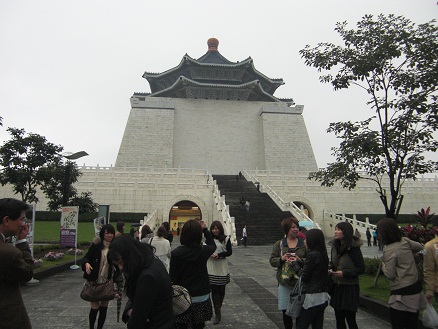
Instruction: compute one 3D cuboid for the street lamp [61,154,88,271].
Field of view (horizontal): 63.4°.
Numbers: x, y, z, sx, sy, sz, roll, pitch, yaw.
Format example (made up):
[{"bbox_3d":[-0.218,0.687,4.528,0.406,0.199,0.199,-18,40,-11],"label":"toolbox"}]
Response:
[{"bbox_3d":[-5.840,1.724,14.213,0.900,4.593,0.600,1,-10,-4],"label":"street lamp"}]

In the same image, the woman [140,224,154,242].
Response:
[{"bbox_3d":[-1.617,2.125,7.744,0.460,1.562,0.340,-5,-12,29],"label":"woman"}]

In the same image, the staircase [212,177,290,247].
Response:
[{"bbox_3d":[3.553,5.064,58.070,7.500,13.665,48.084,1,-10,-4],"label":"staircase"}]

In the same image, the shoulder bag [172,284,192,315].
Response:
[{"bbox_3d":[-0.395,1.294,3.374,0.300,0.290,0.170,-2,-11,15],"label":"shoulder bag"}]

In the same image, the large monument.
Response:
[{"bbox_3d":[-2.708,-18.551,126.195,55.000,57.207,54.000,1,-10,-4],"label":"large monument"}]

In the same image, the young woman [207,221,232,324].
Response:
[{"bbox_3d":[-0.013,1.774,5.918,0.470,1.624,0.330,-1,-10,10],"label":"young woman"}]

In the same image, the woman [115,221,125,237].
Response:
[{"bbox_3d":[-2.210,2.080,7.752,0.330,1.646,0.450,4,-11,-20],"label":"woman"}]

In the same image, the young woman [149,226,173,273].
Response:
[{"bbox_3d":[-1.267,2.119,7.644,0.460,1.541,0.330,-1,-10,5],"label":"young woman"}]

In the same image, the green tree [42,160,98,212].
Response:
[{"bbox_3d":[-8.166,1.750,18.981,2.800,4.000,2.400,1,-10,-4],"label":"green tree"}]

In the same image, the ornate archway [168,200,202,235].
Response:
[{"bbox_3d":[-5.167,8.586,56.365,5.600,5.900,1.500,1,-10,-4],"label":"ornate archway"}]

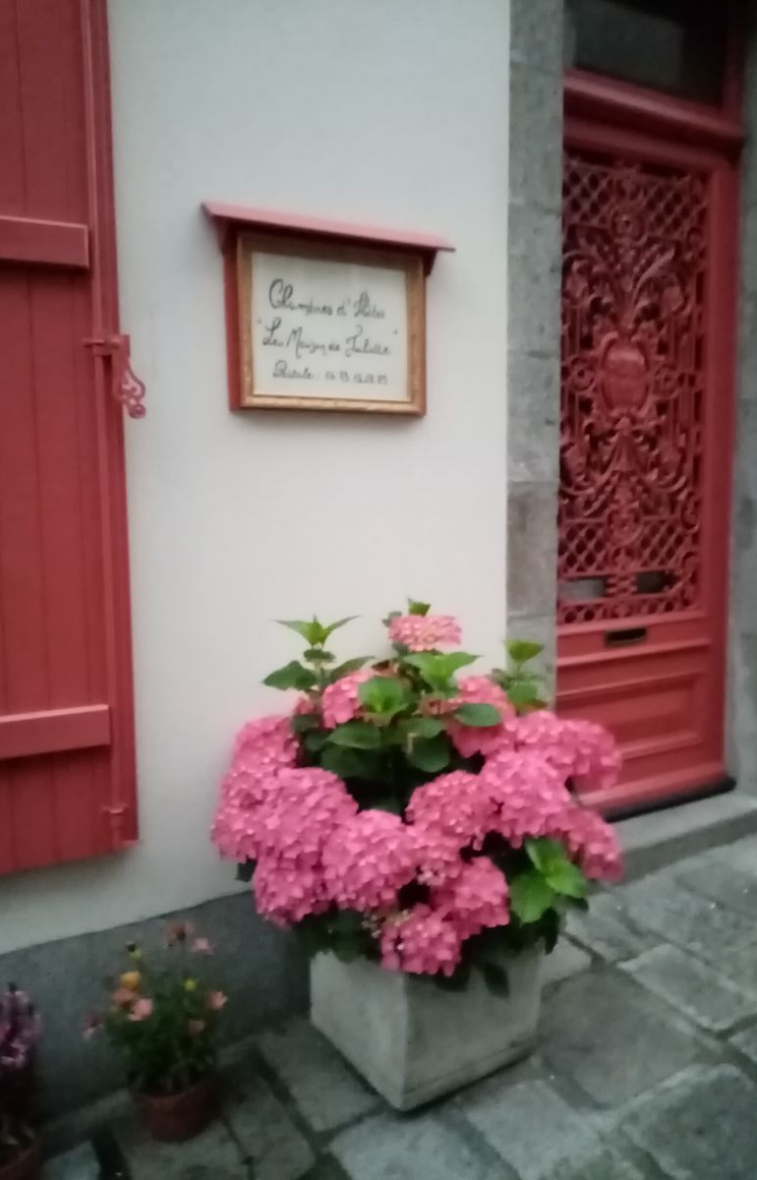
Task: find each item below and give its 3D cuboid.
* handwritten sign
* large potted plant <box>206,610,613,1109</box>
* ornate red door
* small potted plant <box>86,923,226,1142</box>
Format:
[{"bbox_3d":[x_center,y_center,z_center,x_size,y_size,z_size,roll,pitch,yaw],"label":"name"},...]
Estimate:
[{"bbox_3d":[-0.117,-0.624,2.131,0.490,0.394,0.066,-4,7,-29],"label":"handwritten sign"},{"bbox_3d":[0.104,0.584,2.020,0.900,1.112,0.650,-4,7,-29],"label":"large potted plant"},{"bbox_3d":[0.871,-0.392,2.920,0.914,2.330,0.100,-4,7,-29],"label":"ornate red door"},{"bbox_3d":[-0.472,0.971,1.958,0.294,0.450,0.274,-4,7,-29],"label":"small potted plant"}]

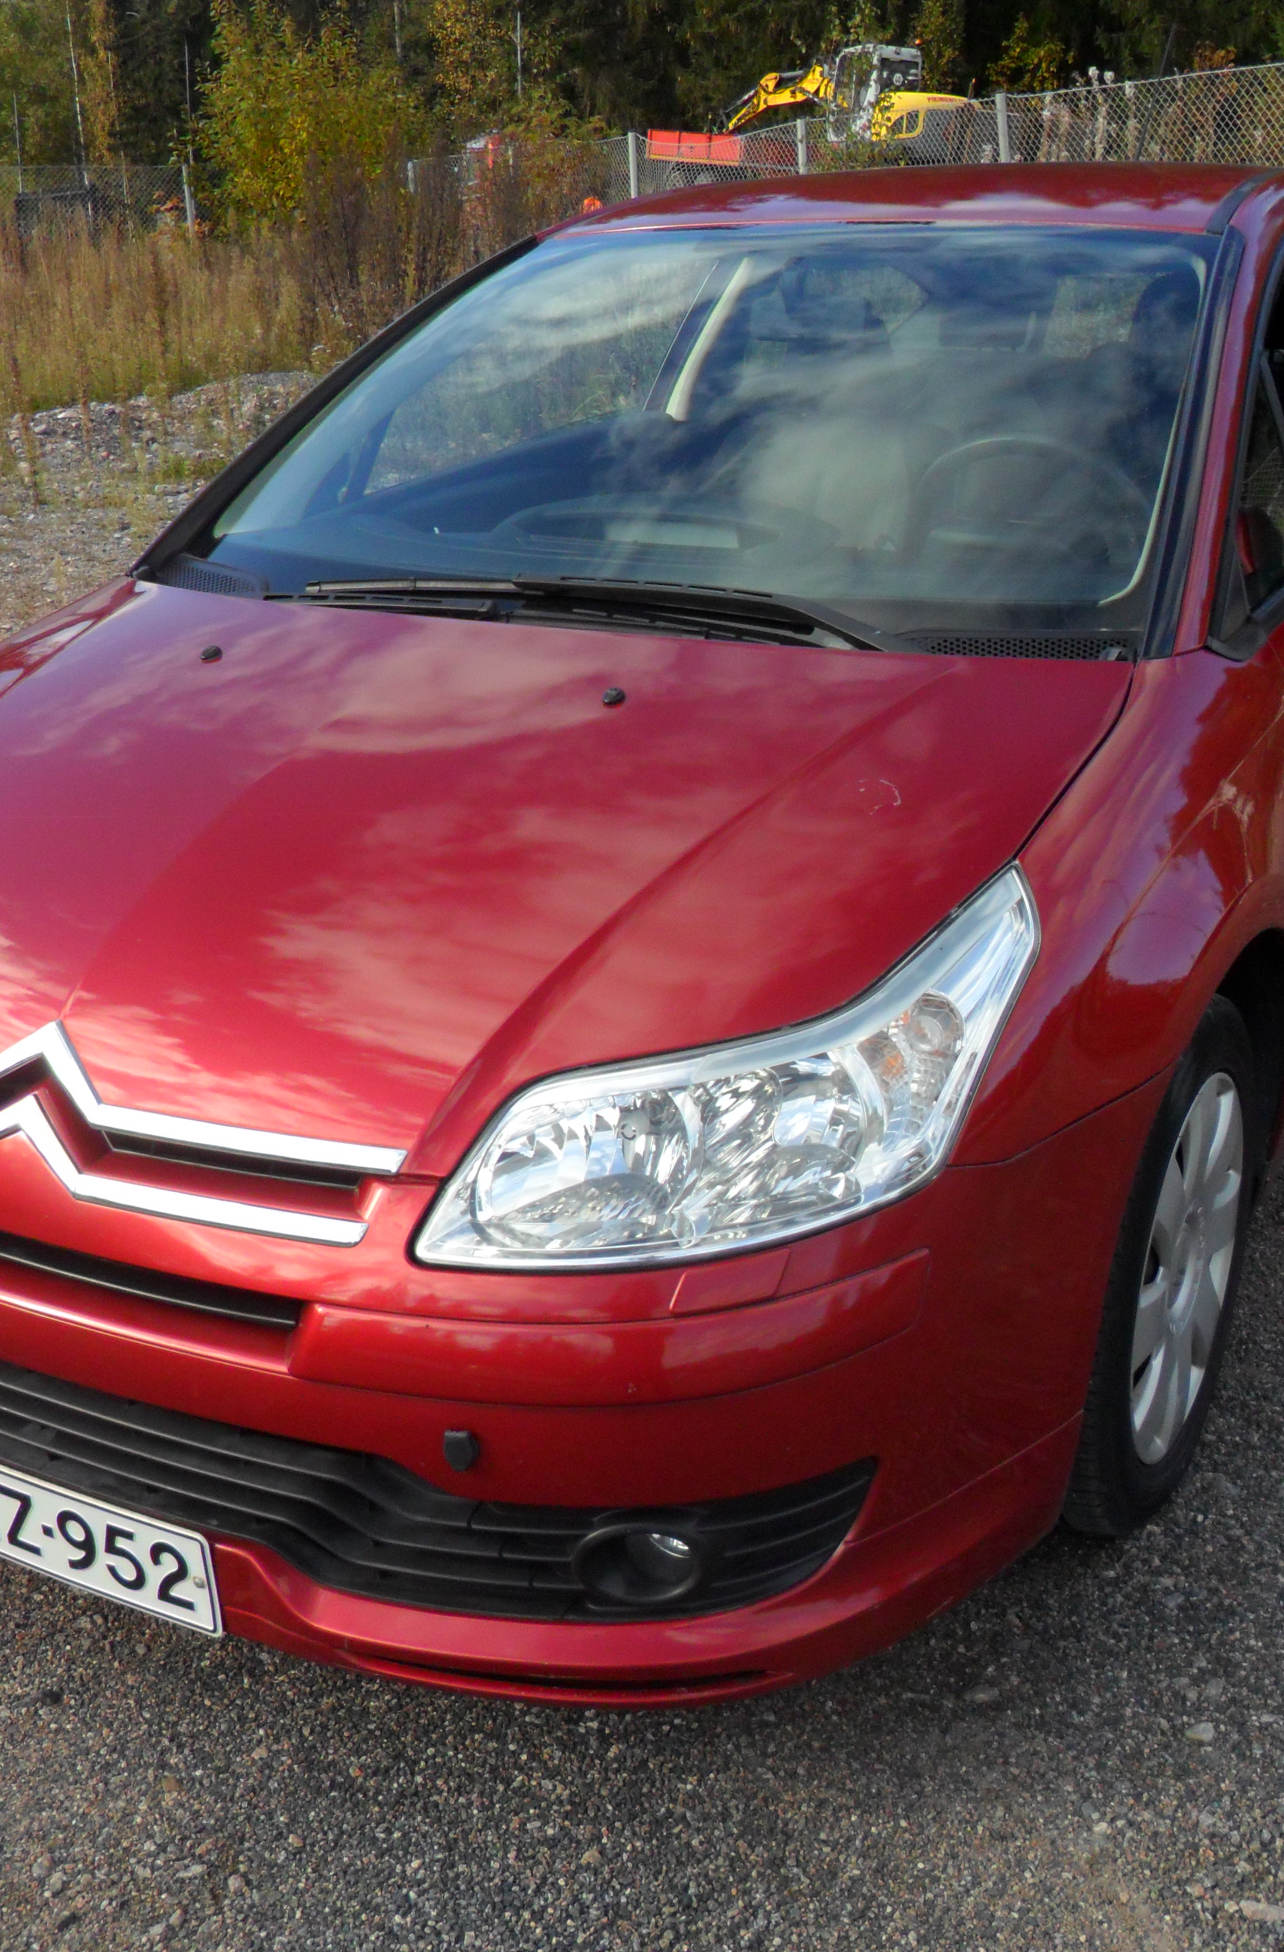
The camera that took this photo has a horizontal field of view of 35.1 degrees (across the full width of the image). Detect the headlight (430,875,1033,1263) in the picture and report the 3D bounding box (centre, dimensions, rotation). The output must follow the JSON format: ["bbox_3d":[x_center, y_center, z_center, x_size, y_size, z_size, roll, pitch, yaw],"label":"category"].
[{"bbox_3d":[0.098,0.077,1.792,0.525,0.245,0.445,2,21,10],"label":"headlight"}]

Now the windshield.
[{"bbox_3d":[0.083,-0.754,2.722,1.390,0.130,1.016,10,51,28],"label":"windshield"}]

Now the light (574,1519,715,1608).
[{"bbox_3d":[-0.003,0.516,1.783,0.128,0.090,0.080,6,22,19],"label":"light"}]

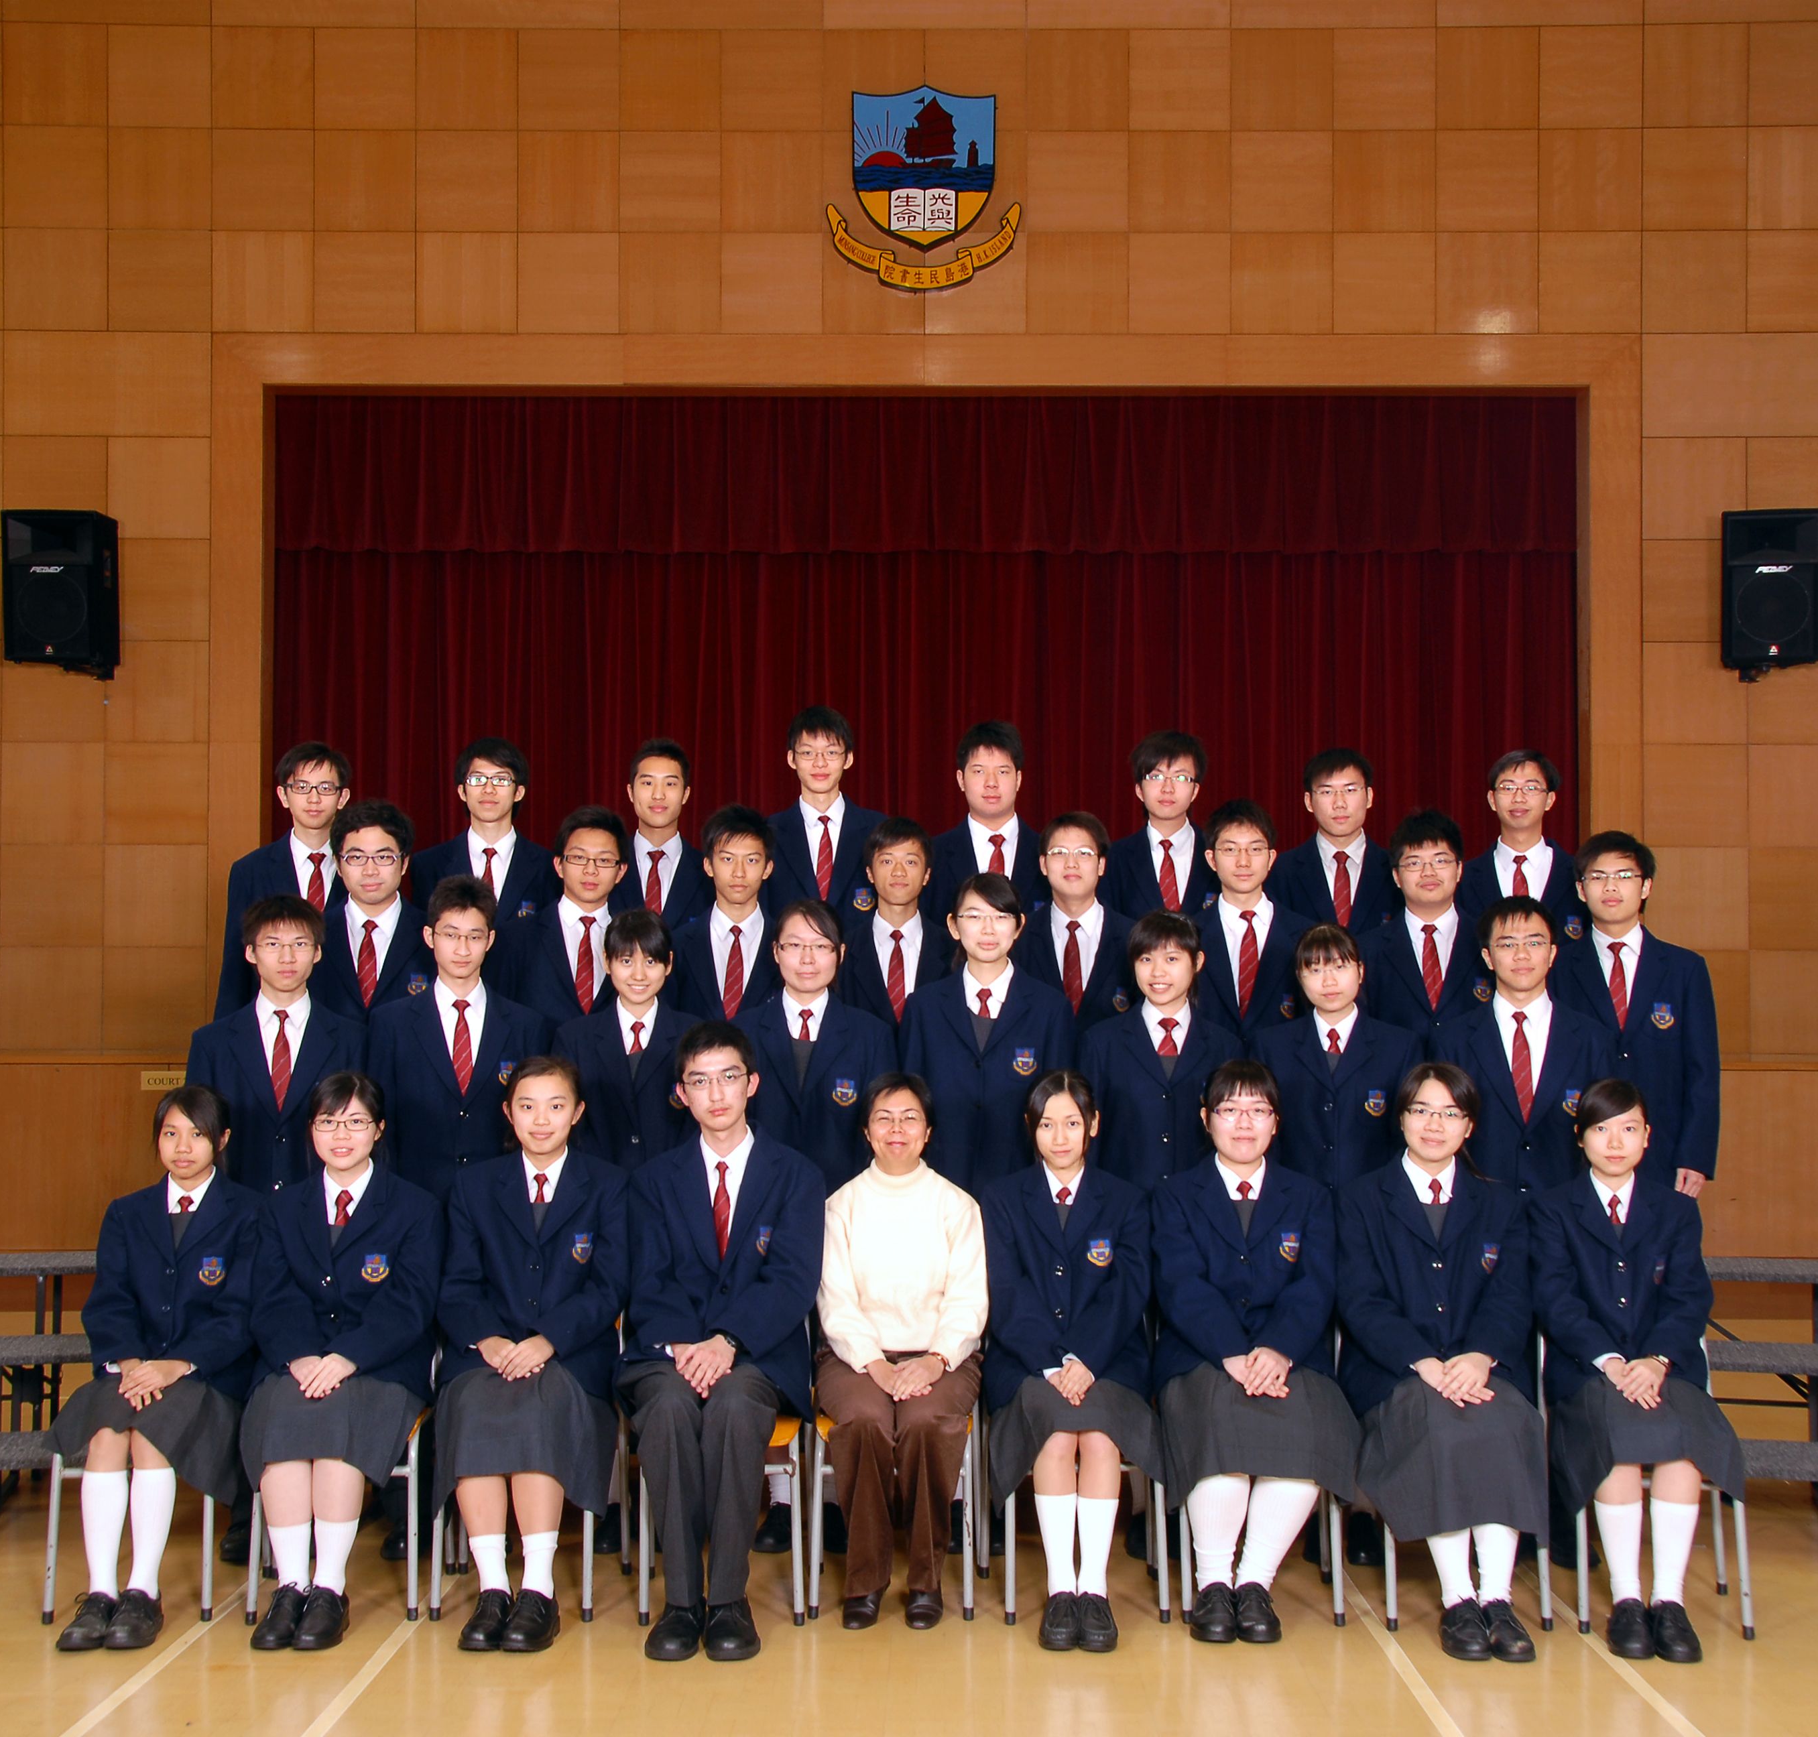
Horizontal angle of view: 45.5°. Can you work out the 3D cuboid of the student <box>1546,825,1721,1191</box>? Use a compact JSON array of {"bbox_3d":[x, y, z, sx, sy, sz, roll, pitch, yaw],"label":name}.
[{"bbox_3d":[1.932,0.719,5.777,0.490,1.648,0.300,-1,-3,18],"label":"student"}]

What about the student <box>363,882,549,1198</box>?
[{"bbox_3d":[-1.129,0.863,5.445,0.480,1.697,0.310,0,-3,-9],"label":"student"}]

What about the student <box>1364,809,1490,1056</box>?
[{"bbox_3d":[1.429,0.694,5.918,0.490,1.715,0.310,-1,-3,13],"label":"student"}]

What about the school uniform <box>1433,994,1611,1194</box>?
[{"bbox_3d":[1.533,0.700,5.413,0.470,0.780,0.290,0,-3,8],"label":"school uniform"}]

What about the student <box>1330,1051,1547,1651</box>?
[{"bbox_3d":[1.193,1.065,4.910,0.450,1.243,0.660,0,-3,9],"label":"student"}]

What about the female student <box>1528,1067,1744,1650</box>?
[{"bbox_3d":[1.613,1.084,4.886,0.440,1.202,0.640,-1,-3,12],"label":"female student"}]

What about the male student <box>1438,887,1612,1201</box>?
[{"bbox_3d":[1.581,0.900,5.535,0.480,1.667,0.300,-1,-3,16],"label":"male student"}]

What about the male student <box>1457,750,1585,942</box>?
[{"bbox_3d":[1.765,0.495,6.203,0.480,1.682,0.290,-1,-3,10],"label":"male student"}]

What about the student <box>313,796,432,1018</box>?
[{"bbox_3d":[-1.431,0.665,5.755,0.480,1.701,0.310,0,-3,-10],"label":"student"}]

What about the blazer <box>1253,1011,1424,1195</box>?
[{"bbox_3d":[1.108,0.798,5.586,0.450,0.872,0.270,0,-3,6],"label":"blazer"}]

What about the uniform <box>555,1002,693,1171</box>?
[{"bbox_3d":[-0.711,0.672,5.689,0.440,0.660,0.270,0,-3,-7],"label":"uniform"}]

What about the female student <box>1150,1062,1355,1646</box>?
[{"bbox_3d":[0.786,1.076,5.013,0.470,1.251,0.580,0,-3,9],"label":"female student"}]

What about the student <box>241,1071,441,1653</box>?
[{"bbox_3d":[-1.336,1.086,5.010,0.450,1.235,0.640,0,-3,-7],"label":"student"}]

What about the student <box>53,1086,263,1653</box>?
[{"bbox_3d":[-1.711,1.104,5.009,0.460,1.200,0.640,0,-3,-8],"label":"student"}]

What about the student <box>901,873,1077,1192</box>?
[{"bbox_3d":[0.207,0.871,5.582,0.460,1.724,0.280,0,-3,3],"label":"student"}]

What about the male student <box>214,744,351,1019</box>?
[{"bbox_3d":[-1.722,0.489,6.203,0.510,1.693,0.300,1,-3,-11],"label":"male student"}]

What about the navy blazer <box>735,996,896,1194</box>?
[{"bbox_3d":[-0.244,0.672,5.592,0.450,0.683,0.270,0,-3,-2],"label":"navy blazer"}]

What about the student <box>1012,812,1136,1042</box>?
[{"bbox_3d":[0.461,0.687,5.932,0.480,1.689,0.290,0,-3,3],"label":"student"}]

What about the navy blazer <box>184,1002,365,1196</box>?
[{"bbox_3d":[-1.652,0.700,5.648,0.480,0.720,0.280,1,-3,-16],"label":"navy blazer"}]

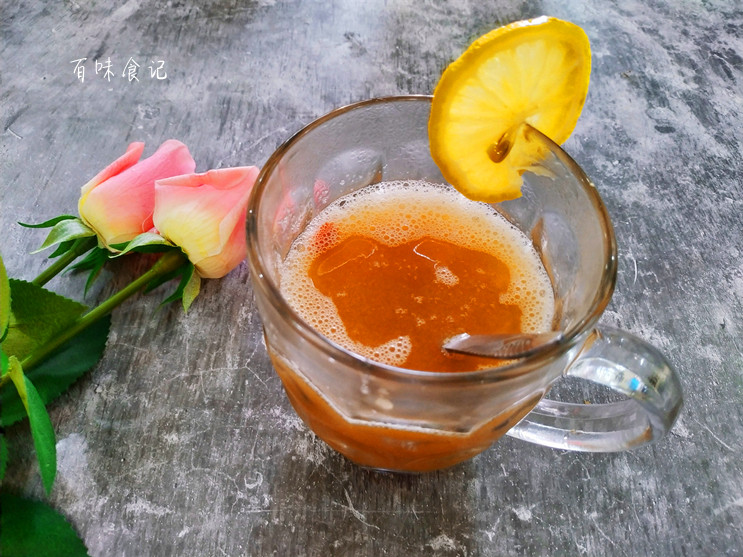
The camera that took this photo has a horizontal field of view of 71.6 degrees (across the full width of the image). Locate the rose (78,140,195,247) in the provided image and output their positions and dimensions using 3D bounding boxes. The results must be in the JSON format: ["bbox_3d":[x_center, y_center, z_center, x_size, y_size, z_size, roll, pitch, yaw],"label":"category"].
[{"bbox_3d":[-0.099,-0.036,0.221,0.035,0.035,0.053,25,64,14],"label":"rose"}]

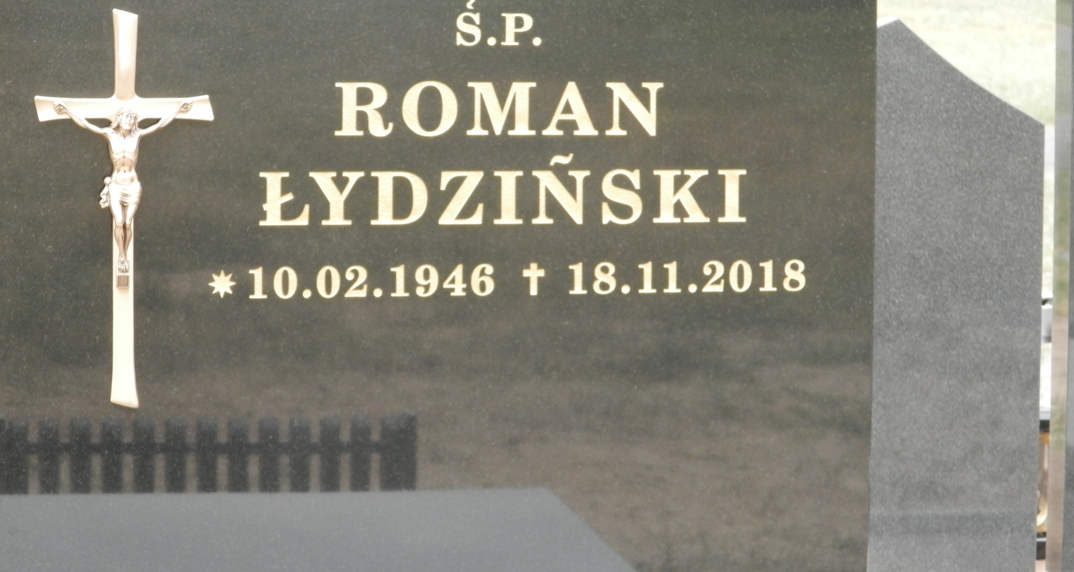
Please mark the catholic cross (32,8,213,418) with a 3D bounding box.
[{"bbox_3d":[-0.417,-0.078,4.135,0.182,0.405,0.036,-1,6,-9],"label":"catholic cross"}]

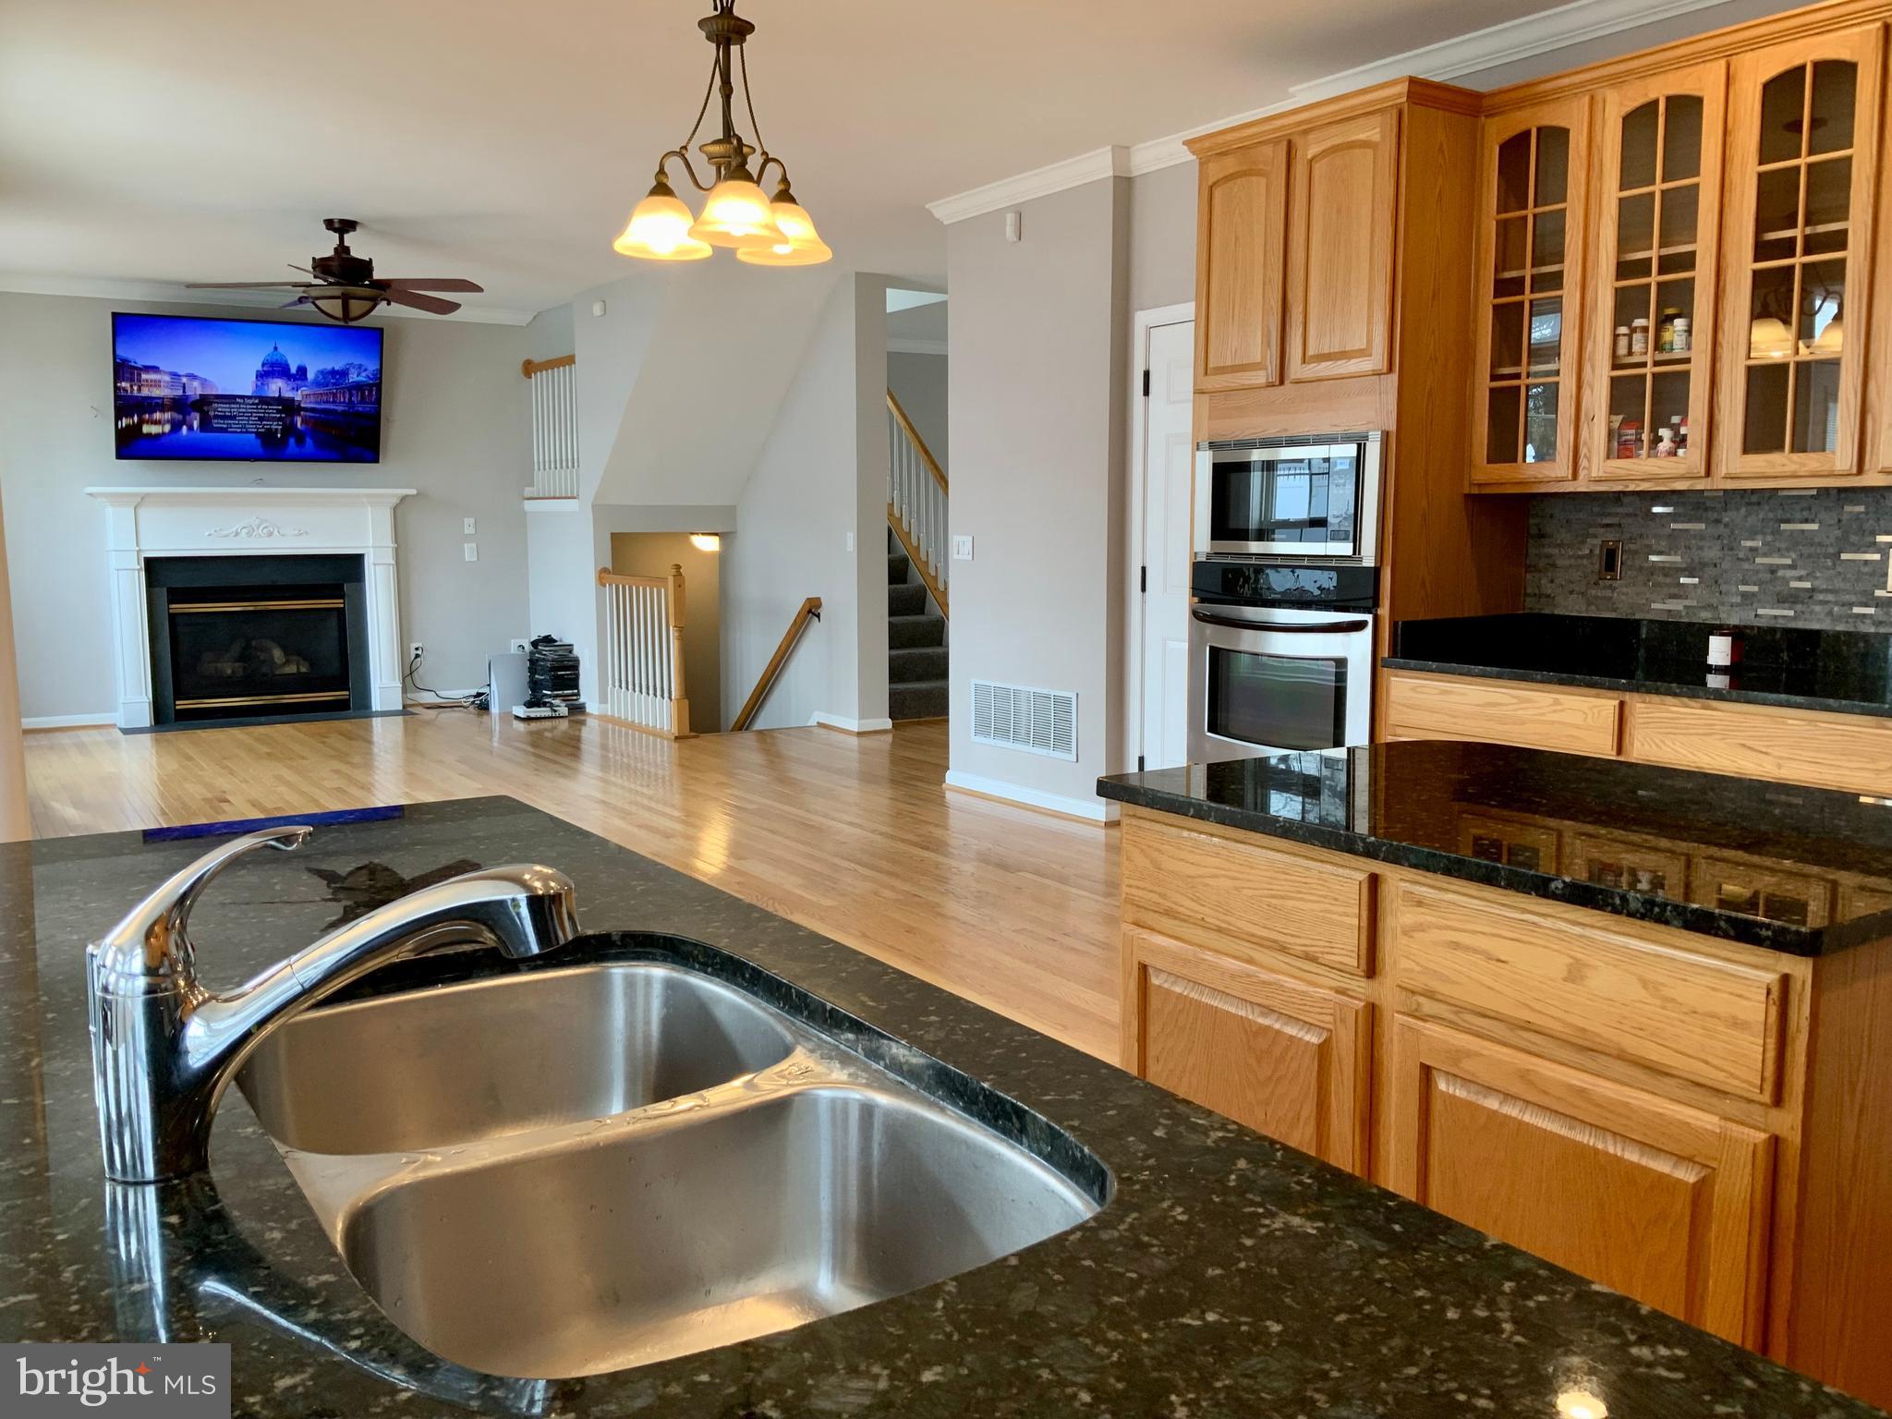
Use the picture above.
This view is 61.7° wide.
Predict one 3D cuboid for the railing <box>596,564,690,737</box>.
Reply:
[{"bbox_3d":[-1.896,-0.396,9.795,0.110,1.013,1.350,-5,8,-33],"label":"railing"}]

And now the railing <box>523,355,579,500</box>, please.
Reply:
[{"bbox_3d":[-2.711,-1.912,10.858,0.100,0.930,1.030,-5,8,-33],"label":"railing"}]

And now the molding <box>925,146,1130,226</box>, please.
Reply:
[{"bbox_3d":[0.352,-2.233,6.828,0.180,0.112,1.340,-5,8,-33],"label":"molding"}]

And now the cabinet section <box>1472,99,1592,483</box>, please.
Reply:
[{"bbox_3d":[1.733,-1.146,4.451,0.310,1.023,0.342,-5,8,-34],"label":"cabinet section"}]

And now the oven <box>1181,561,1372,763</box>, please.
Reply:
[{"bbox_3d":[1.238,-0.109,5.017,0.580,0.715,0.770,-5,8,-33],"label":"oven"}]

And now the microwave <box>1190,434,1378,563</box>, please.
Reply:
[{"bbox_3d":[1.202,-0.657,4.951,0.450,0.385,0.770,-5,8,-33],"label":"microwave"}]

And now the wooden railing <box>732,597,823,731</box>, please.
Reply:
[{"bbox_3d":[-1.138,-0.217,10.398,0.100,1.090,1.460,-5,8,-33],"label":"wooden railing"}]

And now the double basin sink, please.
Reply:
[{"bbox_3d":[-0.228,0.355,1.109,0.462,0.190,0.780,-5,8,-33],"label":"double basin sink"}]

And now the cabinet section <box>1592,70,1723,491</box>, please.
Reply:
[{"bbox_3d":[1.943,-1.109,4.146,0.310,1.023,0.345,-5,8,-34],"label":"cabinet section"}]

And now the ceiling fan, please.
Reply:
[{"bbox_3d":[-2.875,-2.088,7.551,1.370,0.490,1.370,-5,8,-33],"label":"ceiling fan"}]

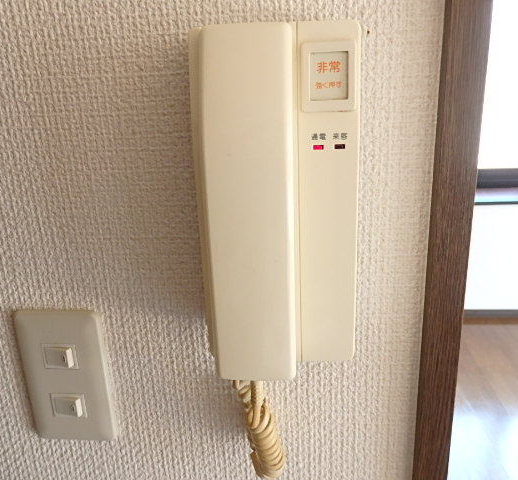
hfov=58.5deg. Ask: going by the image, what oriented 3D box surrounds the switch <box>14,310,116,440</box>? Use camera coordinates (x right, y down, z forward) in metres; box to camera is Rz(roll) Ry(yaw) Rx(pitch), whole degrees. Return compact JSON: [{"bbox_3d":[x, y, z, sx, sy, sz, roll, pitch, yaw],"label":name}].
[{"bbox_3d":[-0.158,0.115,0.374,0.070,0.120,0.011,-1,16,4],"label":"switch"}]

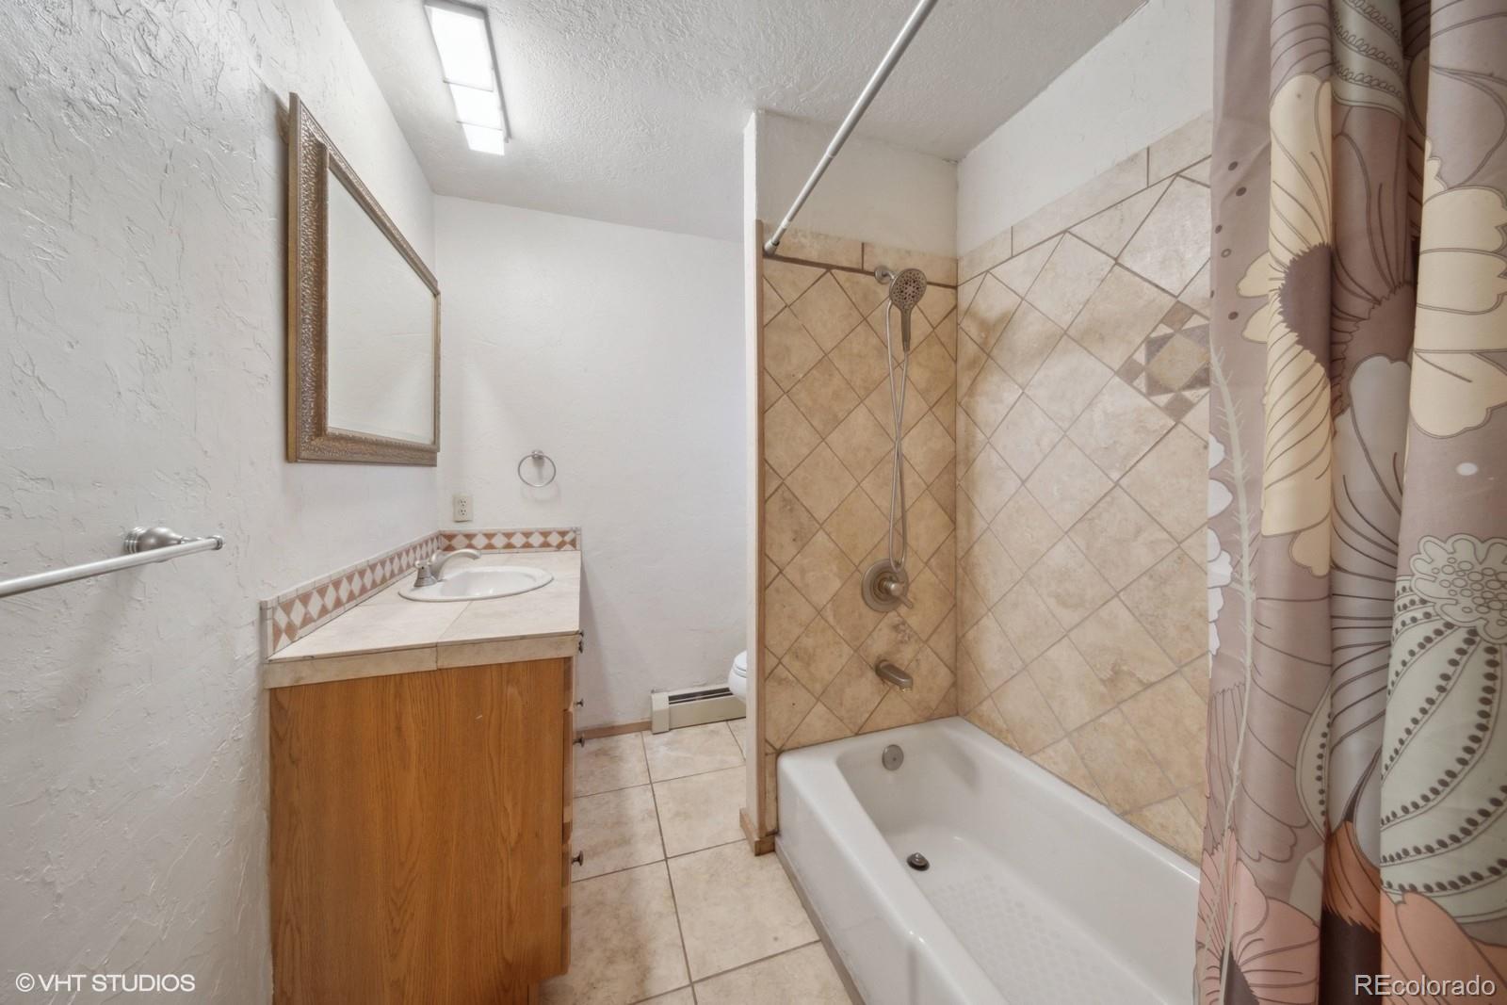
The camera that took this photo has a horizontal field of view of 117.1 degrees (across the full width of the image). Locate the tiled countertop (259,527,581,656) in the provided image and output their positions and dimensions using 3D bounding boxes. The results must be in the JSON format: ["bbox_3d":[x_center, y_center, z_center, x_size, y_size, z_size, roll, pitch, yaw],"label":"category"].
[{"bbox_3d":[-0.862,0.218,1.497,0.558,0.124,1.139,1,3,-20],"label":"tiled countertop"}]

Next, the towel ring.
[{"bbox_3d":[-0.947,-0.143,2.017,0.152,0.156,0.060,1,3,-20],"label":"towel ring"}]

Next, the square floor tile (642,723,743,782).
[{"bbox_3d":[-0.290,1.147,2.144,0.422,0.010,0.395,1,3,-20],"label":"square floor tile"}]

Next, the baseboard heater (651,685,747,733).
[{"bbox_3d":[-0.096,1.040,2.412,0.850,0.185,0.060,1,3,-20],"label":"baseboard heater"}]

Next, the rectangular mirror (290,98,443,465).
[{"bbox_3d":[-1.076,-0.472,1.373,0.041,0.726,0.944,2,3,-20],"label":"rectangular mirror"}]

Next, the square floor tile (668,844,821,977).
[{"bbox_3d":[-0.030,1.197,1.402,0.401,0.010,0.391,1,3,-20],"label":"square floor tile"}]

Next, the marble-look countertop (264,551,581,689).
[{"bbox_3d":[-0.865,0.289,1.501,0.558,0.060,1.139,1,3,-20],"label":"marble-look countertop"}]

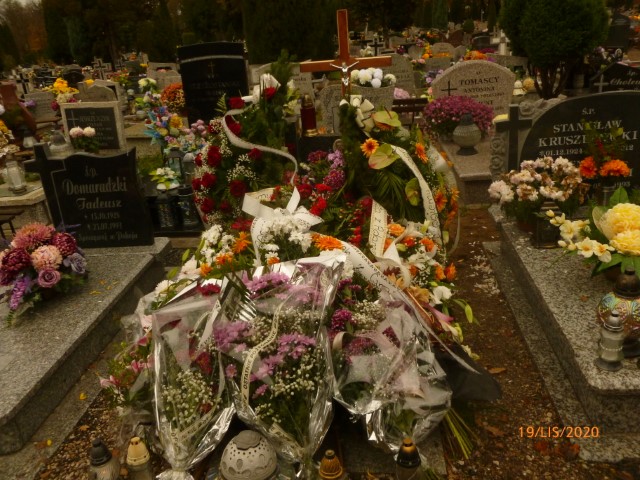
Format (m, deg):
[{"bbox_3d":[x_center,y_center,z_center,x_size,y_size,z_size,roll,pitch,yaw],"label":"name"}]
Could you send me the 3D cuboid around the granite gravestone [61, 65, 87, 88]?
[{"bbox_3d":[-5.755,-3.808,12.379,0.530,0.680,0.120,-3,23,5],"label":"granite gravestone"}]

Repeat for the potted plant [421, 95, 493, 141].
[{"bbox_3d":[1.492,-1.308,5.600,0.754,0.512,0.716,-1,20,7],"label":"potted plant"}]

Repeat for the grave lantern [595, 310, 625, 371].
[{"bbox_3d":[1.091,0.364,1.922,0.103,0.226,0.103,-2,22,8],"label":"grave lantern"}]

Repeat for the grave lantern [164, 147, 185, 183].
[{"bbox_3d":[-1.319,-0.658,4.700,0.160,0.330,0.160,-1,20,7],"label":"grave lantern"}]

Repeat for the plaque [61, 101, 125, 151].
[{"bbox_3d":[-2.623,-1.294,6.000,0.607,0.587,0.120,-1,20,7],"label":"plaque"}]

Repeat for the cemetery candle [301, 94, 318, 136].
[{"bbox_3d":[-0.064,-0.763,3.177,0.098,0.250,0.098,-2,22,8],"label":"cemetery candle"}]

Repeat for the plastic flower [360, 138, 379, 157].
[{"bbox_3d":[0.261,-0.487,2.728,0.094,0.094,0.045,-2,11,8],"label":"plastic flower"}]

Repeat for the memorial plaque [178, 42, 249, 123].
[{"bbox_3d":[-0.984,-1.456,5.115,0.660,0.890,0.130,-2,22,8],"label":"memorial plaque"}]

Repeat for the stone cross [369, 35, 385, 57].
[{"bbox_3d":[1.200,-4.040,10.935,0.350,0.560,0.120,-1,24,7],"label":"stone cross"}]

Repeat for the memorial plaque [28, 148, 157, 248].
[{"bbox_3d":[-1.440,-0.288,3.292,0.687,0.687,0.100,-3,23,5],"label":"memorial plaque"}]

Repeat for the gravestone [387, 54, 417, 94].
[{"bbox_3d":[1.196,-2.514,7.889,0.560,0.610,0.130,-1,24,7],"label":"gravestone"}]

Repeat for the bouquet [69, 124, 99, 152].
[{"bbox_3d":[-2.393,-1.021,5.260,0.290,0.280,0.220,-2,22,8],"label":"bouquet"}]

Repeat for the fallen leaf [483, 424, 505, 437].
[{"bbox_3d":[0.680,0.745,2.018,0.085,0.018,0.050,14,28,38],"label":"fallen leaf"}]

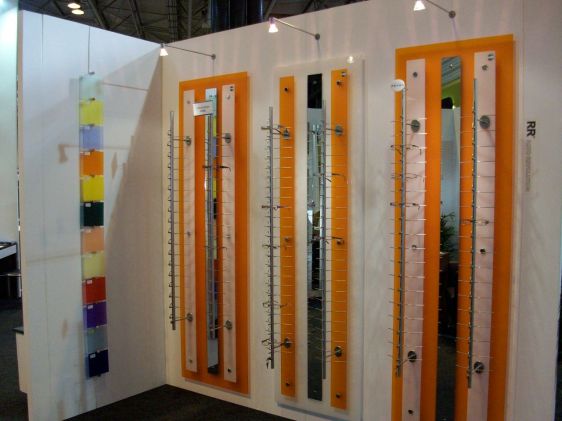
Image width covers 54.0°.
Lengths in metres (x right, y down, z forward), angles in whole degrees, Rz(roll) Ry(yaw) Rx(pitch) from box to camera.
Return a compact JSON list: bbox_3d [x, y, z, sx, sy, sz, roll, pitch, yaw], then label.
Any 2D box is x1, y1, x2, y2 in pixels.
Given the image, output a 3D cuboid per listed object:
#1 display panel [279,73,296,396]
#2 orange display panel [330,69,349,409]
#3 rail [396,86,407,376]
[{"bbox_3d":[0.041,0.174,3.365,0.098,1.948,0.020,2,4,35],"label":"display panel"},{"bbox_3d":[0.332,0.185,3.164,0.098,1.948,0.020,2,4,35],"label":"orange display panel"},{"bbox_3d":[0.608,0.116,2.774,0.020,1.452,0.021,2,4,35],"label":"rail"}]

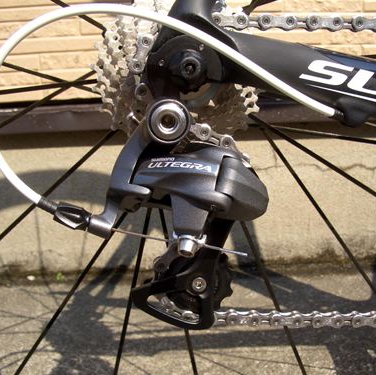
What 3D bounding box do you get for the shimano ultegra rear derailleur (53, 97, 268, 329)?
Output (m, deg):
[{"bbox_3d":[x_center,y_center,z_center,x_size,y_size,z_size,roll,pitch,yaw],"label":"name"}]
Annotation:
[{"bbox_3d":[-0.012,0.017,0.241,0.101,0.120,0.055,-2,11,-12],"label":"shimano ultegra rear derailleur"}]

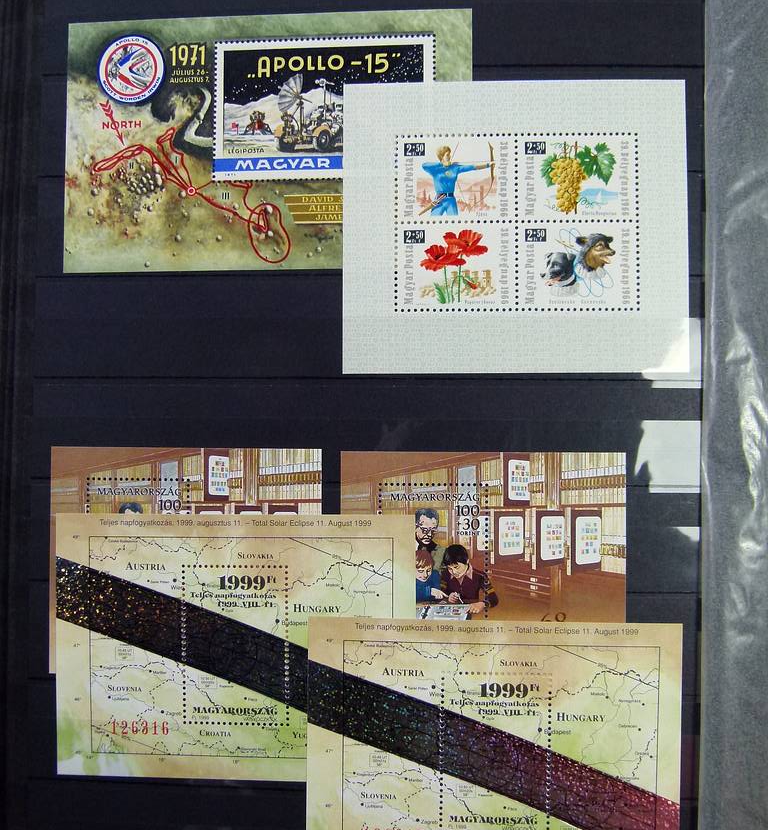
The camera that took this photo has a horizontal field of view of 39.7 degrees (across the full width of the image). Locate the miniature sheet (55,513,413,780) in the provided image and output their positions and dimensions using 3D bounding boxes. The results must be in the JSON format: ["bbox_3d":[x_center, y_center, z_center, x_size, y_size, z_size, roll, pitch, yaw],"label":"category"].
[{"bbox_3d":[-0.043,0.067,0.305,0.105,0.001,0.076,0,89,4],"label":"miniature sheet"}]

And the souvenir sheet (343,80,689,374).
[{"bbox_3d":[0.037,-0.054,0.302,0.097,0.001,0.083,0,89,4],"label":"souvenir sheet"}]

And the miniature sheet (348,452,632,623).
[{"bbox_3d":[0.028,0.044,0.300,0.080,0.001,0.066,0,89,4],"label":"miniature sheet"}]

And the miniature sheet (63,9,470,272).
[{"bbox_3d":[-0.034,-0.079,0.308,0.119,0.001,0.075,0,89,4],"label":"miniature sheet"}]

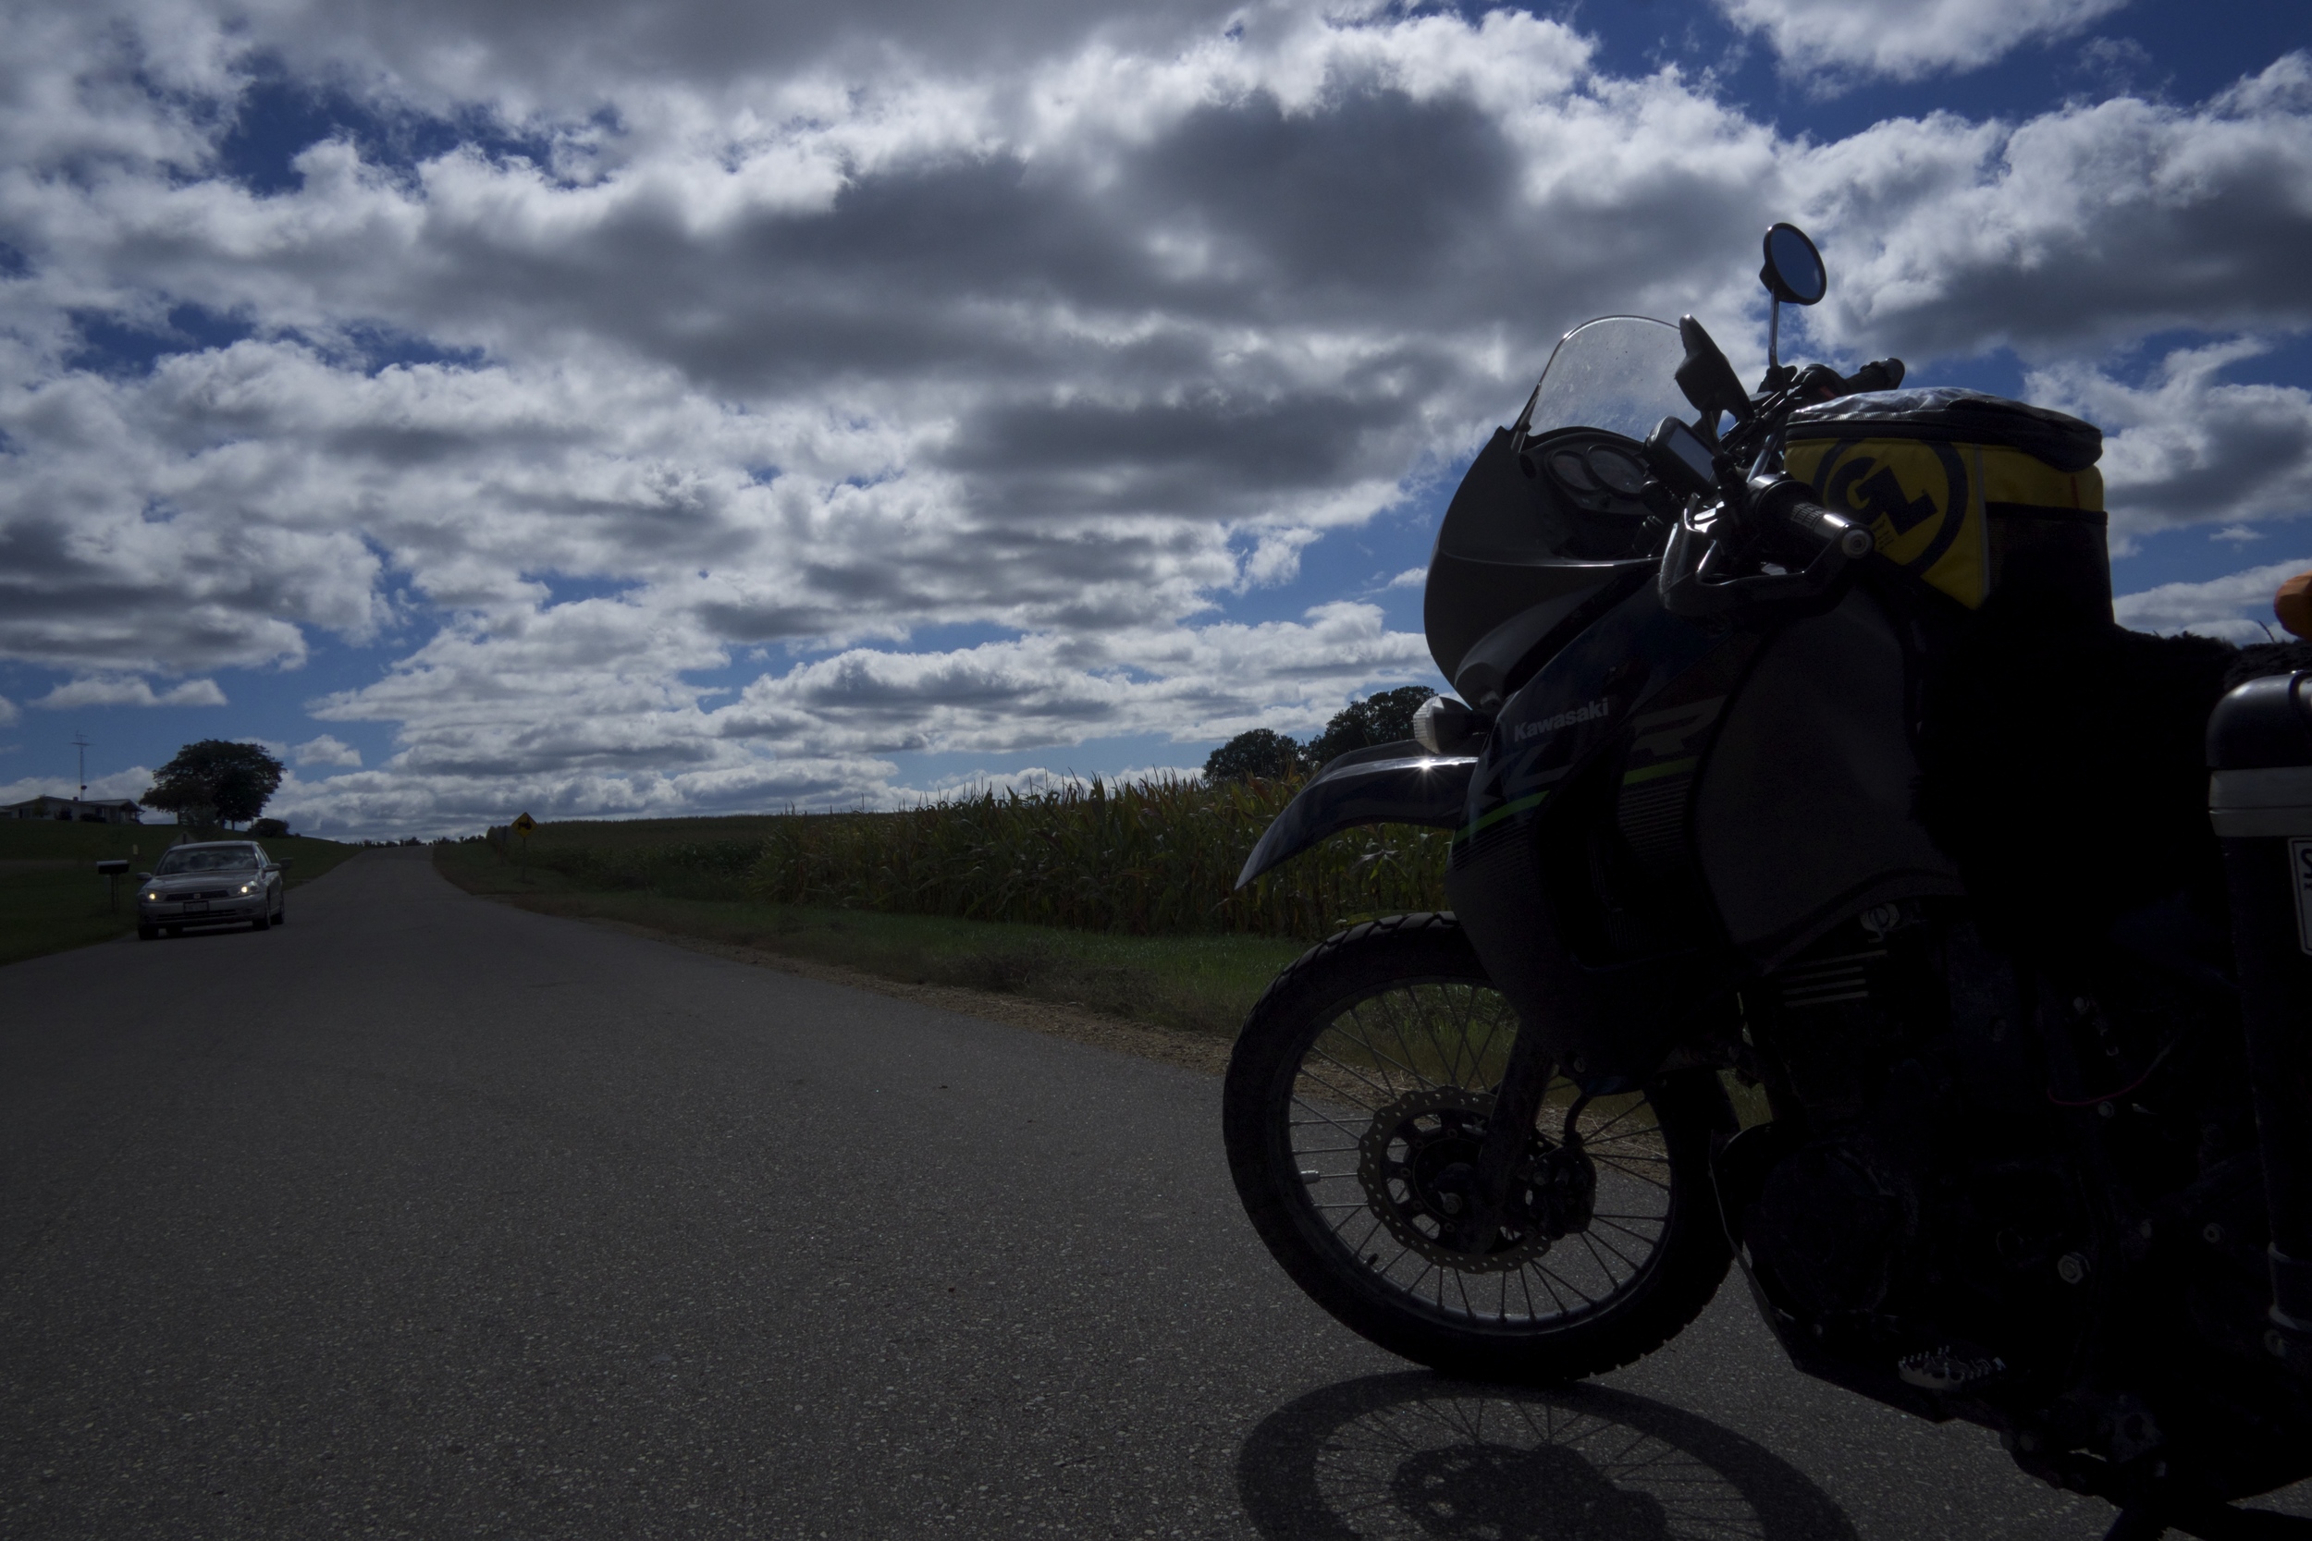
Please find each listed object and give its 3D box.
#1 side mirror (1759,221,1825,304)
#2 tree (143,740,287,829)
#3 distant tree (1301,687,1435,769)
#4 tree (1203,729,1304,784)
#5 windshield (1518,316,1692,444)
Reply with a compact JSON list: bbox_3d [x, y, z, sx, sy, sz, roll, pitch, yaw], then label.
[{"bbox_3d":[0.791,-0.625,2.155,0.106,0.106,0.042,1,-17,-36],"label":"side mirror"},{"bbox_3d":[-86.842,1.332,160.000,13.000,8.300,11.500,0,-3,-28],"label":"tree"},{"bbox_3d":[18.674,-1.952,150.000,12.000,10.600,11.000,-2,-3,7],"label":"distant tree"},{"bbox_3d":[9.368,-0.086,165.000,9.900,8.200,9.500,-2,-3,3],"label":"tree"},{"bbox_3d":[0.500,-0.433,2.003,0.290,0.170,0.125,-12,6,-40],"label":"windshield"}]

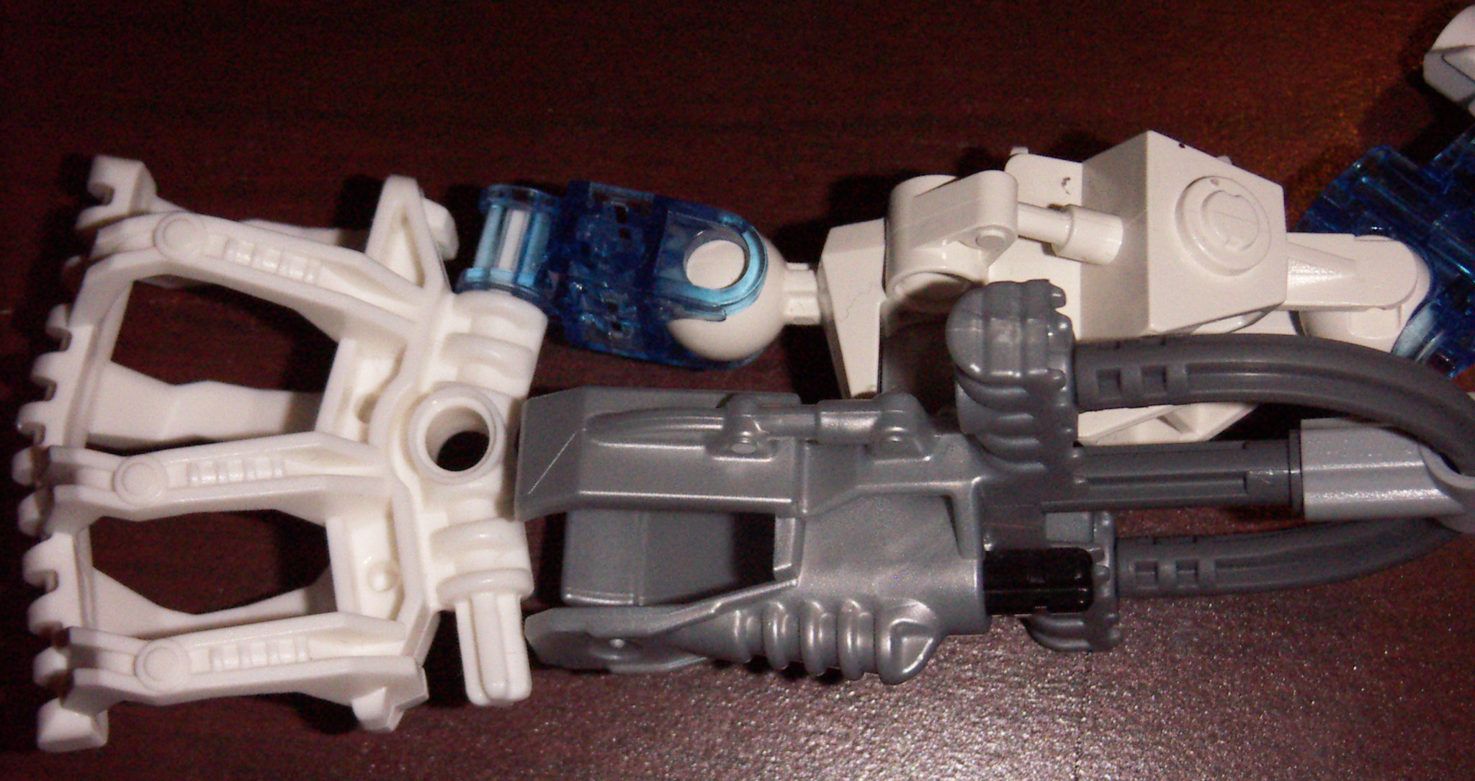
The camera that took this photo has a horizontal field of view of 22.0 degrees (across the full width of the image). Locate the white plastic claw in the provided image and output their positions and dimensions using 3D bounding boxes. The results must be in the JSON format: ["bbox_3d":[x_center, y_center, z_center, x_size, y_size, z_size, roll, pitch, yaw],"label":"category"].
[{"bbox_3d":[-0.035,0.004,0.288,0.040,0.019,0.047,1,74,2],"label":"white plastic claw"}]

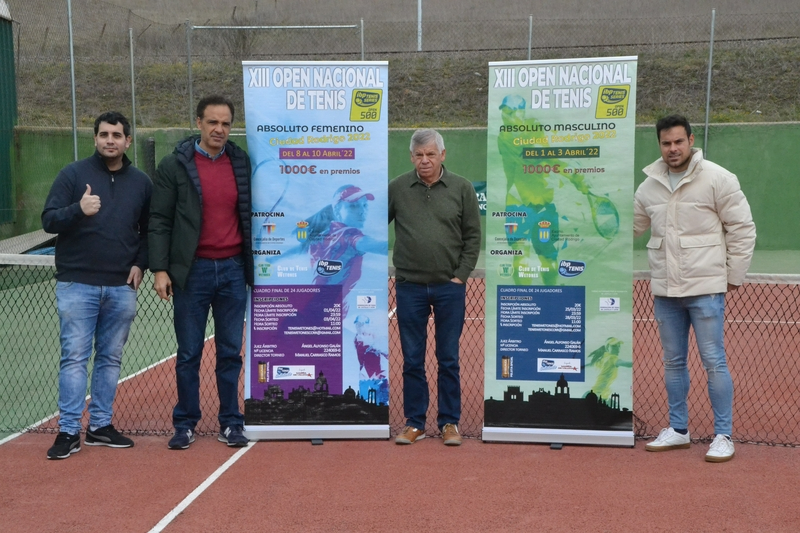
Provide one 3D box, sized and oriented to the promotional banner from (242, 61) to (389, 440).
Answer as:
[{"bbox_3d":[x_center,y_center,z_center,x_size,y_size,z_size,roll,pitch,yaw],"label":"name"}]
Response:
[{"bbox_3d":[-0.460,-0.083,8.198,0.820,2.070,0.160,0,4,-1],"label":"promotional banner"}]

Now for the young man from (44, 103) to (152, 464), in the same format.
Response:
[{"bbox_3d":[-1.619,0.080,7.875,0.560,1.791,0.460,-1,4,-12],"label":"young man"}]

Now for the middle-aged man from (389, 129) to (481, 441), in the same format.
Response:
[{"bbox_3d":[0.167,0.107,8.103,0.570,1.704,0.360,0,4,4],"label":"middle-aged man"}]

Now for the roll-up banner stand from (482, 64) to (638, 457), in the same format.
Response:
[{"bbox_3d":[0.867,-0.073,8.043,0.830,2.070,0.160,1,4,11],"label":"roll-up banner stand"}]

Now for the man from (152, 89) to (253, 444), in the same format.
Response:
[{"bbox_3d":[-1.070,0.022,8.041,0.580,1.882,0.380,-1,4,-8],"label":"man"}]

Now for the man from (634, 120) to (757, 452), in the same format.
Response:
[{"bbox_3d":[1.534,0.096,7.802,0.660,1.767,0.450,2,4,22],"label":"man"}]

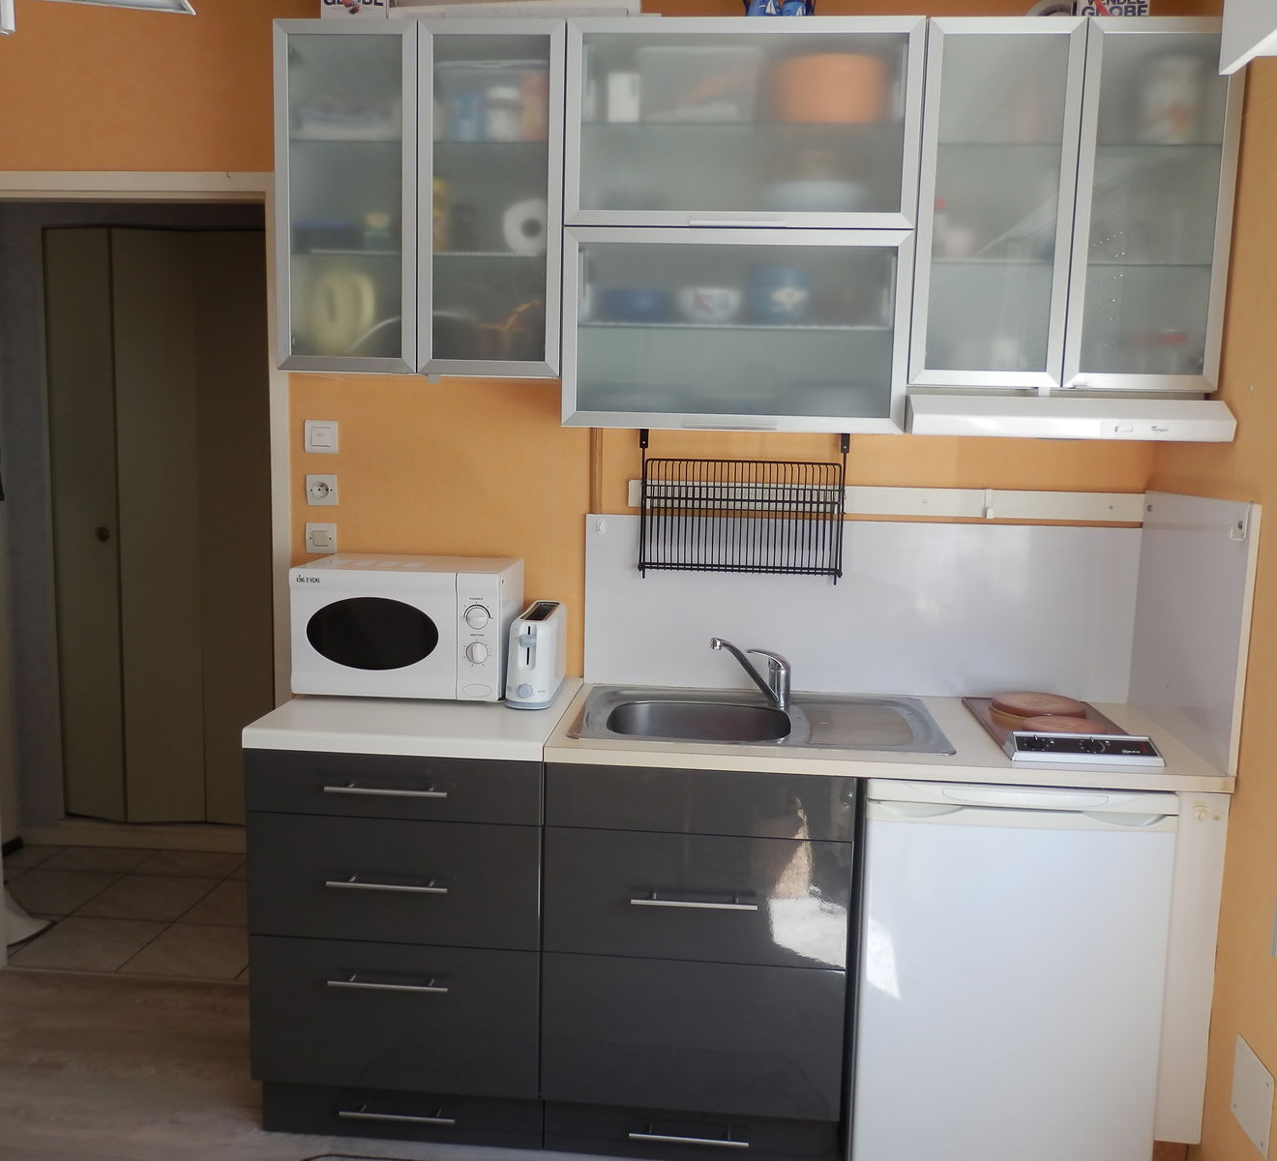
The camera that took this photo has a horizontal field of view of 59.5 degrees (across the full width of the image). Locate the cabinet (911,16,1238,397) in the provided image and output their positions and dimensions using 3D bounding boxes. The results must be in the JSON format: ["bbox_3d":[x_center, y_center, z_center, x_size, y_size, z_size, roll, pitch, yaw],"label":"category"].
[{"bbox_3d":[0.864,-0.753,2.368,0.602,0.699,0.385,2,7,4],"label":"cabinet"}]

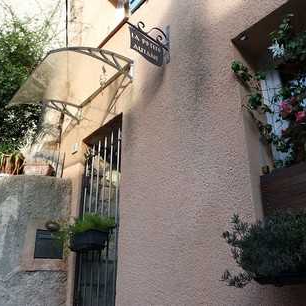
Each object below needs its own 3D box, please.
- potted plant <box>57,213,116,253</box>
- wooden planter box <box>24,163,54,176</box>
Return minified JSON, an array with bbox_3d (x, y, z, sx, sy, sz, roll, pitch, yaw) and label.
[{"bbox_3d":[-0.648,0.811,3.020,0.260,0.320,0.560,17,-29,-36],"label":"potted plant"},{"bbox_3d":[-1.344,0.235,3.618,0.300,0.155,0.170,-1,-23,0],"label":"wooden planter box"}]

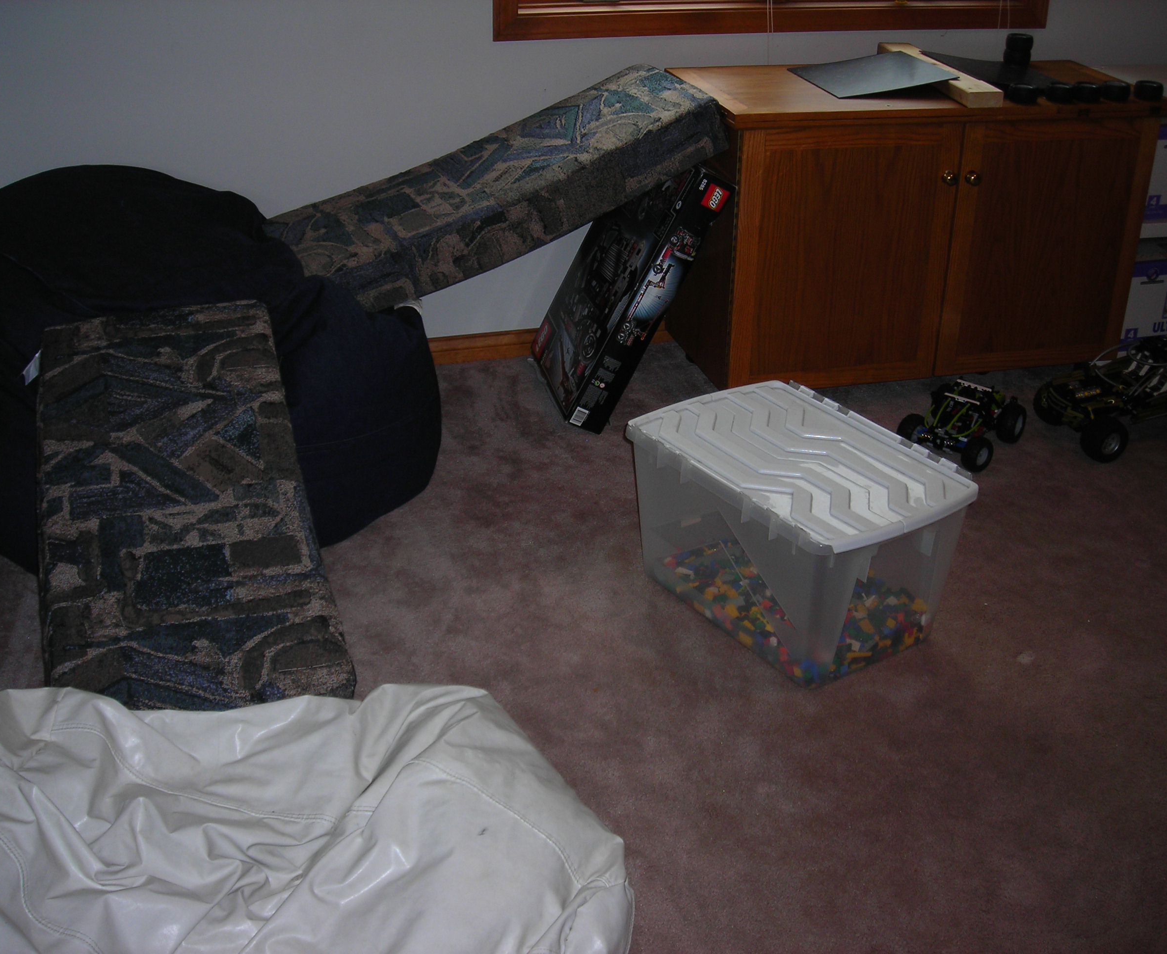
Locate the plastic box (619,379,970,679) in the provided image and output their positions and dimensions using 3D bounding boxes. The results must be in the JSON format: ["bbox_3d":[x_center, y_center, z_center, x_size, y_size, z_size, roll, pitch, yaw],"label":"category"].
[{"bbox_3d":[0.337,0.086,2.255,0.336,0.286,0.476,-17,33,-31],"label":"plastic box"}]

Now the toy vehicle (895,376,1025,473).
[{"bbox_3d":[0.781,-0.126,2.844,0.184,0.133,0.248,21,33,32],"label":"toy vehicle"}]

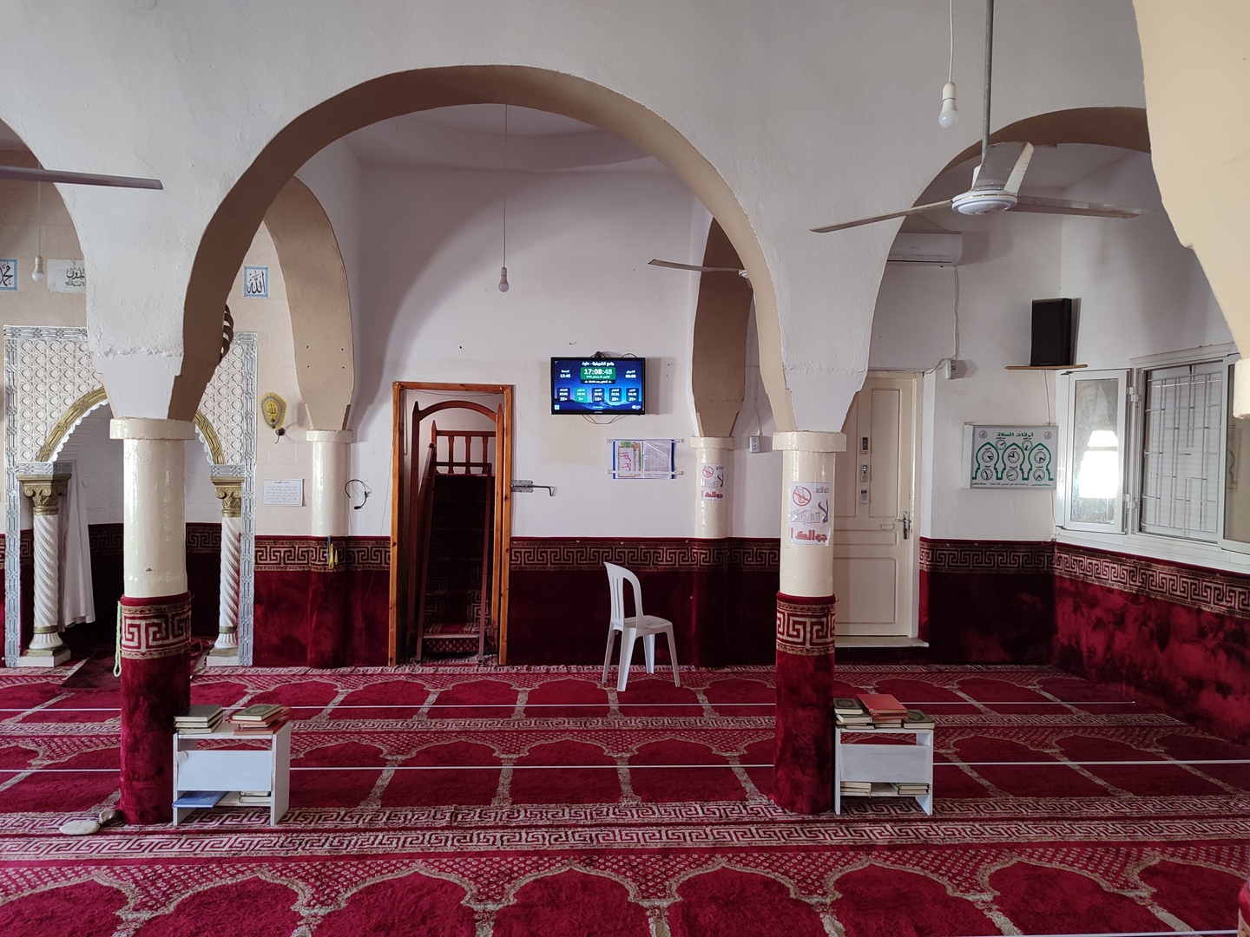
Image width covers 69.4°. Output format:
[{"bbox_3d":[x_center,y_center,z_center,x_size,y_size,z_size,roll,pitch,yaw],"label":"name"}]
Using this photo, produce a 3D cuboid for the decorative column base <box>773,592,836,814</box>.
[{"bbox_3d":[0.867,1.106,4.348,0.277,1.007,0.277,1,2,-4],"label":"decorative column base"}]

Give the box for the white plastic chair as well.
[{"bbox_3d":[0.102,1.115,6.465,0.480,0.855,0.430,0,2,-32],"label":"white plastic chair"}]

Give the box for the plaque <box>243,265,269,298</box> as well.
[{"bbox_3d":[-2.723,-1.378,6.668,0.182,0.237,0.015,1,2,-4],"label":"plaque"}]

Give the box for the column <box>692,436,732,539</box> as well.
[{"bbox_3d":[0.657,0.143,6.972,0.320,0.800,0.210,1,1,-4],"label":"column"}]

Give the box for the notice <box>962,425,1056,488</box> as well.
[{"bbox_3d":[3.037,-0.087,7.130,0.690,0.490,0.150,1,1,-4],"label":"notice"}]

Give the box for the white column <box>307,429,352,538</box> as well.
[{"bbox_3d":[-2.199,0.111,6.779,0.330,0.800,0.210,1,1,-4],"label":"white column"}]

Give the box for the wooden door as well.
[{"bbox_3d":[1.925,0.307,7.298,0.854,2.113,0.080,1,2,-4],"label":"wooden door"}]

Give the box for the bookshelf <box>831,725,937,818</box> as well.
[{"bbox_3d":[1.175,1.381,4.188,0.455,0.390,0.170,1,1,-4],"label":"bookshelf"}]

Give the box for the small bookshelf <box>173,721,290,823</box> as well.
[{"bbox_3d":[-1.770,1.374,4.072,0.446,0.410,0.187,1,2,-4],"label":"small bookshelf"}]

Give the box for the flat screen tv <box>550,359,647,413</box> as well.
[{"bbox_3d":[-0.202,-0.619,6.810,0.709,0.426,0.070,1,2,-4],"label":"flat screen tv"}]

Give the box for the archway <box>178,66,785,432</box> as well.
[{"bbox_3d":[-0.597,-0.937,4.110,2.600,1.590,0.430,1,1,-4],"label":"archway"}]

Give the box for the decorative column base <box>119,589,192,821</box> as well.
[{"bbox_3d":[-2.093,1.039,4.029,0.290,0.990,0.290,1,1,-4],"label":"decorative column base"}]

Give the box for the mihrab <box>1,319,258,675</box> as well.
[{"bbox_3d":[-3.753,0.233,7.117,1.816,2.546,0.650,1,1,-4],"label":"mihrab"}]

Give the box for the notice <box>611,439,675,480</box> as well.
[{"bbox_3d":[0.141,-0.073,6.920,0.500,0.303,0.010,1,2,-4],"label":"notice"}]

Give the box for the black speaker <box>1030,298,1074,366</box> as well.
[{"bbox_3d":[3.229,-1.008,6.832,0.215,0.496,0.279,2,2,38],"label":"black speaker"}]

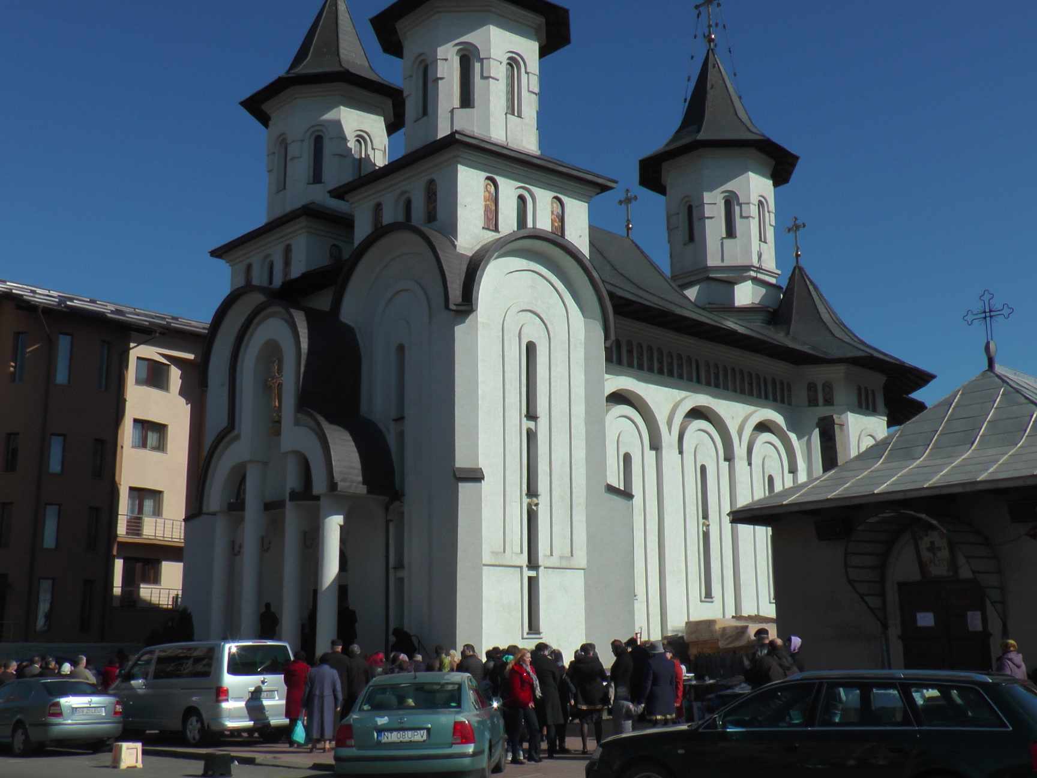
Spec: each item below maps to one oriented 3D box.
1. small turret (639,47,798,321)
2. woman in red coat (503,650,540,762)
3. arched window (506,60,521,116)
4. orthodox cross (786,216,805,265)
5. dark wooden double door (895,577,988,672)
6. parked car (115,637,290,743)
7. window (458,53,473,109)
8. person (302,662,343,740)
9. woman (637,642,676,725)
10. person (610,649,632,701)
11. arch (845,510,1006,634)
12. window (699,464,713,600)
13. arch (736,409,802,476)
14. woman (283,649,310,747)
[{"bbox_3d":[8.985,-9.046,49.598,6.900,13.500,6.900,9,-15,-37],"label":"small turret"},{"bbox_3d":[0.057,4.761,16.670,0.420,1.667,0.480,-7,-14,30],"label":"woman in red coat"},{"bbox_3d":[-0.172,-9.798,36.113,0.220,1.920,0.580,-11,-16,41],"label":"arched window"},{"bbox_3d":[12.774,-6.858,51.105,0.960,2.200,0.200,-11,-16,41],"label":"orthodox cross"},{"bbox_3d":[6.267,3.866,16.274,0.150,2.100,1.477,9,-15,-36],"label":"dark wooden double door"},{"bbox_3d":[-6.717,6.270,23.099,4.900,1.970,1.920,-12,-17,42],"label":"parked car"},{"bbox_3d":[-1.689,-9.878,35.548,0.500,1.920,0.220,0,-12,-1],"label":"window"},{"bbox_3d":[-3.323,5.288,18.710,0.600,1.615,0.420,-1,-12,3],"label":"person"},{"bbox_3d":[2.288,5.028,18.348,0.580,1.660,0.400,-2,-12,8],"label":"woman"},{"bbox_3d":[1.658,4.924,17.758,0.360,1.757,0.500,-4,-13,14],"label":"person"},{"bbox_3d":[5.856,2.627,16.111,0.850,1.712,1.948,9,-15,-36],"label":"arch"},{"bbox_3d":[6.599,4.993,39.011,0.250,4.790,0.463,-11,-16,41],"label":"window"},{"bbox_3d":[9.444,2.067,42.604,0.500,2.420,4.450,-11,-16,41],"label":"arch"},{"bbox_3d":[-3.829,5.304,19.015,0.470,1.600,0.330,-2,-12,7],"label":"woman"}]

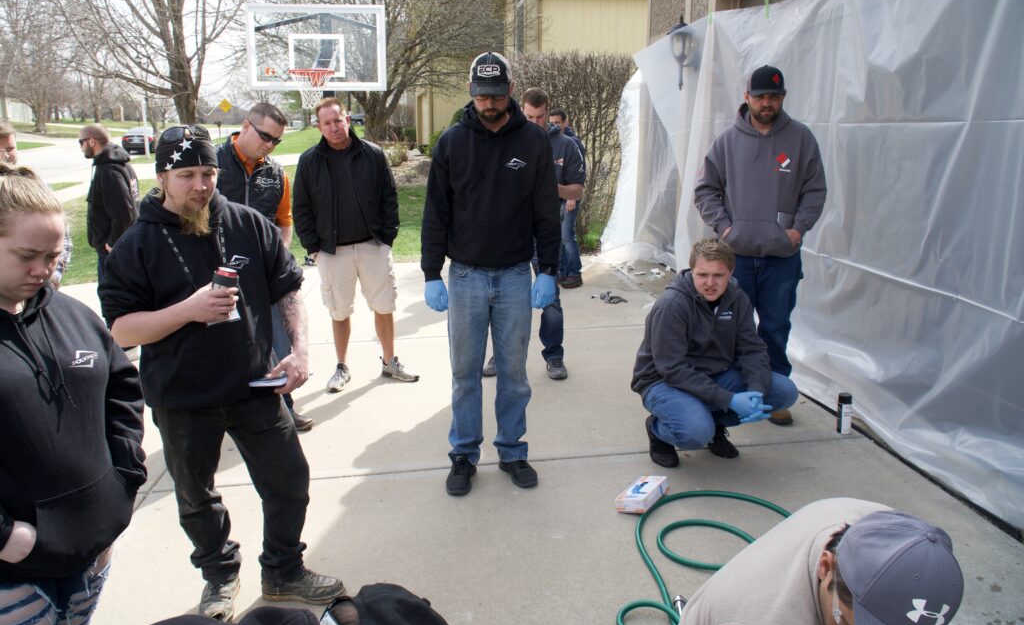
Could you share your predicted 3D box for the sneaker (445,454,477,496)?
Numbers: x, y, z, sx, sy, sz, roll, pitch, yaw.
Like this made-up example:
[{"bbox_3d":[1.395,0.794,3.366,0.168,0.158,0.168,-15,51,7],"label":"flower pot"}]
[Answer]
[{"bbox_3d":[-0.219,0.708,3.502,0.110,0.120,0.295,2,13,6],"label":"sneaker"}]

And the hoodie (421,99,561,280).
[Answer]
[{"bbox_3d":[-0.091,-0.530,3.257,0.600,0.760,0.330,0,13,-2],"label":"hoodie"}]

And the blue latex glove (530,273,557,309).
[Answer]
[{"bbox_3d":[0.136,-0.089,3.319,0.100,0.145,0.105,-2,13,-11],"label":"blue latex glove"}]

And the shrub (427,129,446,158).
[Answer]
[{"bbox_3d":[-2.513,-5.941,27.000,1.200,1.100,1.100,-2,14,-8],"label":"shrub"}]

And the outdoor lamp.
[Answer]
[{"bbox_3d":[1.435,-2.175,6.425,0.260,0.610,0.220,-1,13,-6],"label":"outdoor lamp"}]

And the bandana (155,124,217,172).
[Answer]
[{"bbox_3d":[-0.948,-0.476,2.230,0.175,0.145,0.205,-14,30,-43],"label":"bandana"}]

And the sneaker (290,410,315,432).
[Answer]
[{"bbox_3d":[-1.205,0.559,4.222,0.290,0.120,0.108,10,16,35],"label":"sneaker"}]

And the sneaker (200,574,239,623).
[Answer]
[{"bbox_3d":[-1.000,0.934,2.674,0.115,0.130,0.310,-4,15,-15],"label":"sneaker"}]

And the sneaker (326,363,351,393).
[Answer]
[{"bbox_3d":[-1.106,0.396,4.899,0.108,0.125,0.285,1,13,2],"label":"sneaker"}]

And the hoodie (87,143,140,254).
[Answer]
[{"bbox_3d":[-2.983,-0.868,5.750,0.340,0.760,0.520,-2,13,-8],"label":"hoodie"}]

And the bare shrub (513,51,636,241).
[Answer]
[{"bbox_3d":[0.865,-2.108,9.732,1.800,2.380,1.200,-2,14,-8],"label":"bare shrub"}]

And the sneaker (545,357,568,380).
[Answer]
[{"bbox_3d":[0.249,0.316,4.872,0.110,0.120,0.300,-4,15,-15],"label":"sneaker"}]

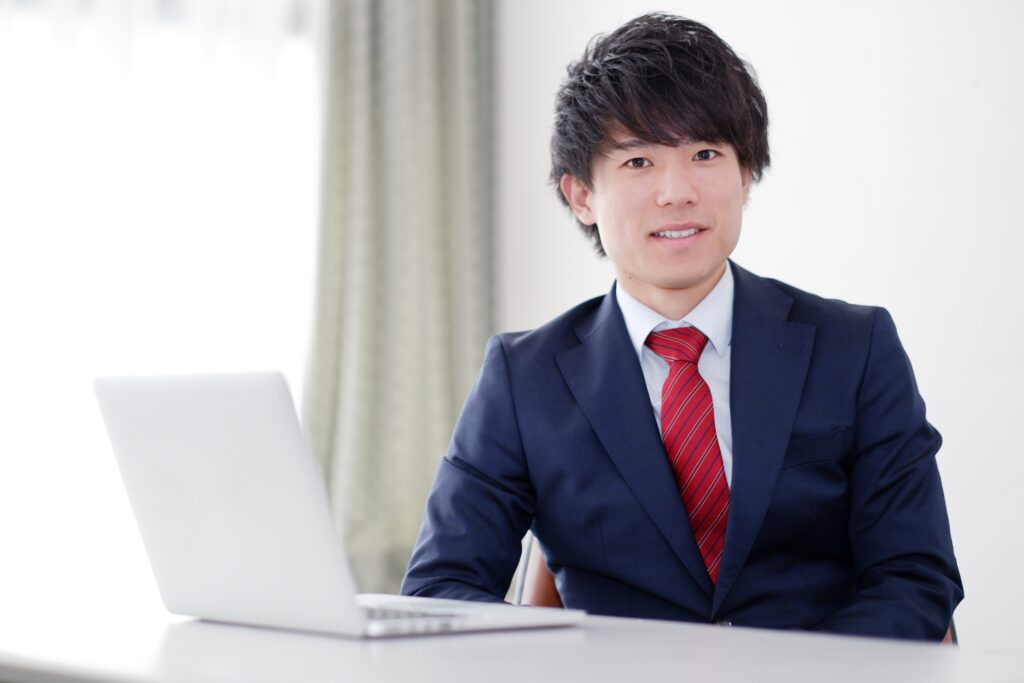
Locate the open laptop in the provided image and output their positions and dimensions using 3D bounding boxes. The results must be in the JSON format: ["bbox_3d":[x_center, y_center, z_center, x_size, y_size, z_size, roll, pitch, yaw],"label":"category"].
[{"bbox_3d":[-0.156,0.138,2.077,0.294,0.215,0.325,2,-3,-37],"label":"open laptop"}]

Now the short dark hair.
[{"bbox_3d":[0.141,-0.196,2.270,0.203,0.232,0.228,-5,-2,-2],"label":"short dark hair"}]

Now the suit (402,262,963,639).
[{"bbox_3d":[0.160,0.155,2.270,0.540,0.470,0.330,0,-3,2],"label":"suit"}]

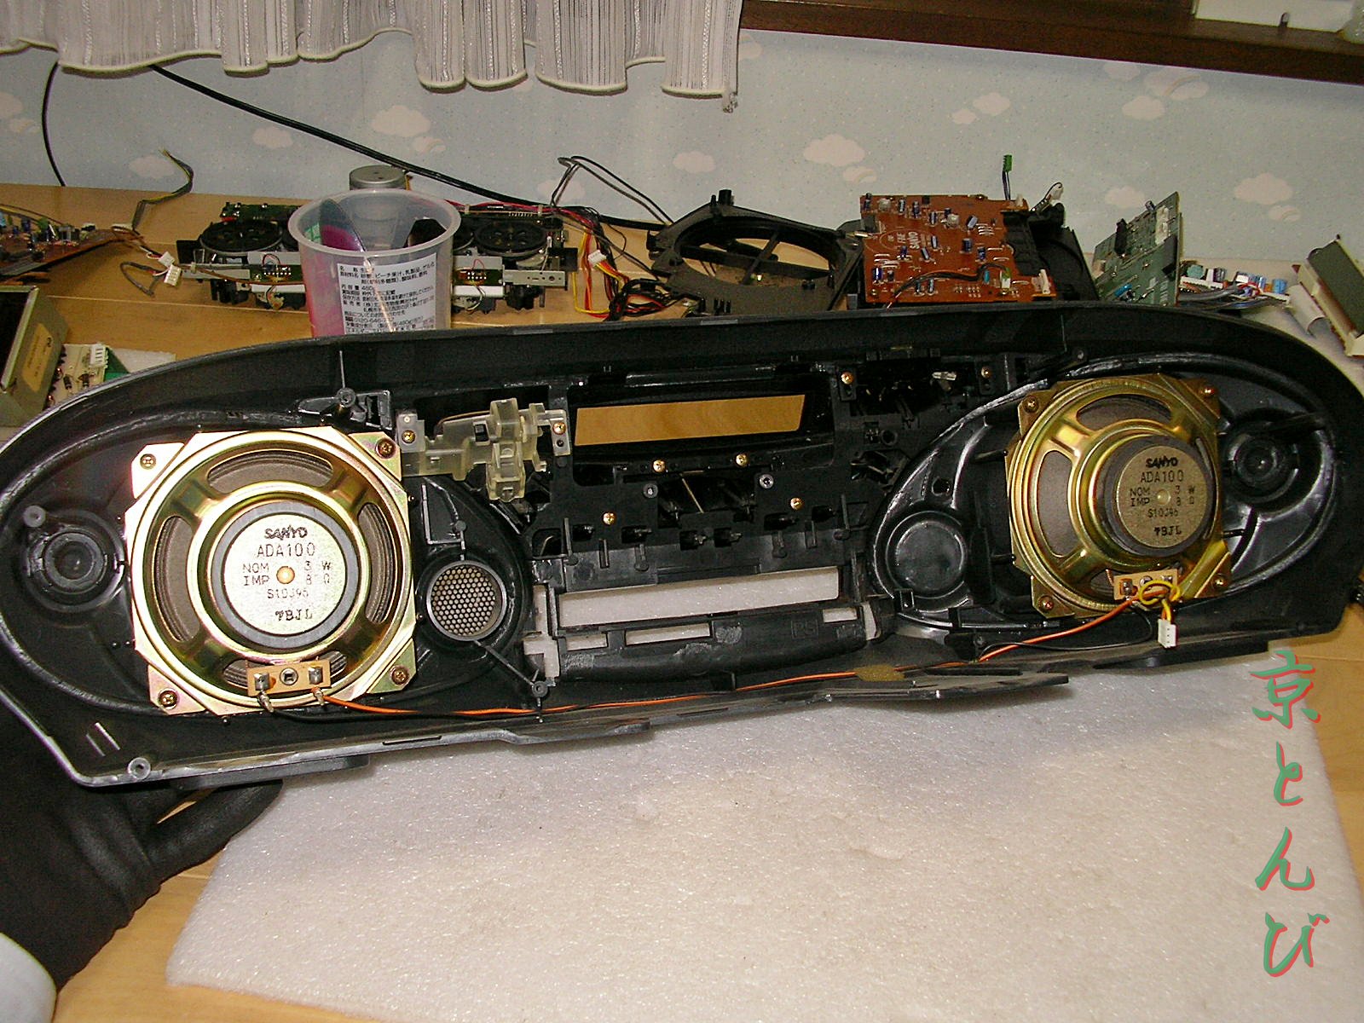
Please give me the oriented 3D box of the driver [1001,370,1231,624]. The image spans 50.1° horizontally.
[{"bbox_3d":[0.189,-0.006,0.606,0.101,0.101,0.036,-6,3,-15],"label":"driver"}]

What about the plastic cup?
[{"bbox_3d":[-0.184,-0.132,0.887,0.100,0.095,0.100,-2,34,-11],"label":"plastic cup"}]

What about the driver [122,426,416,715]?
[{"bbox_3d":[-0.144,0.022,0.517,0.101,0.101,0.036,-4,1,-21],"label":"driver"}]

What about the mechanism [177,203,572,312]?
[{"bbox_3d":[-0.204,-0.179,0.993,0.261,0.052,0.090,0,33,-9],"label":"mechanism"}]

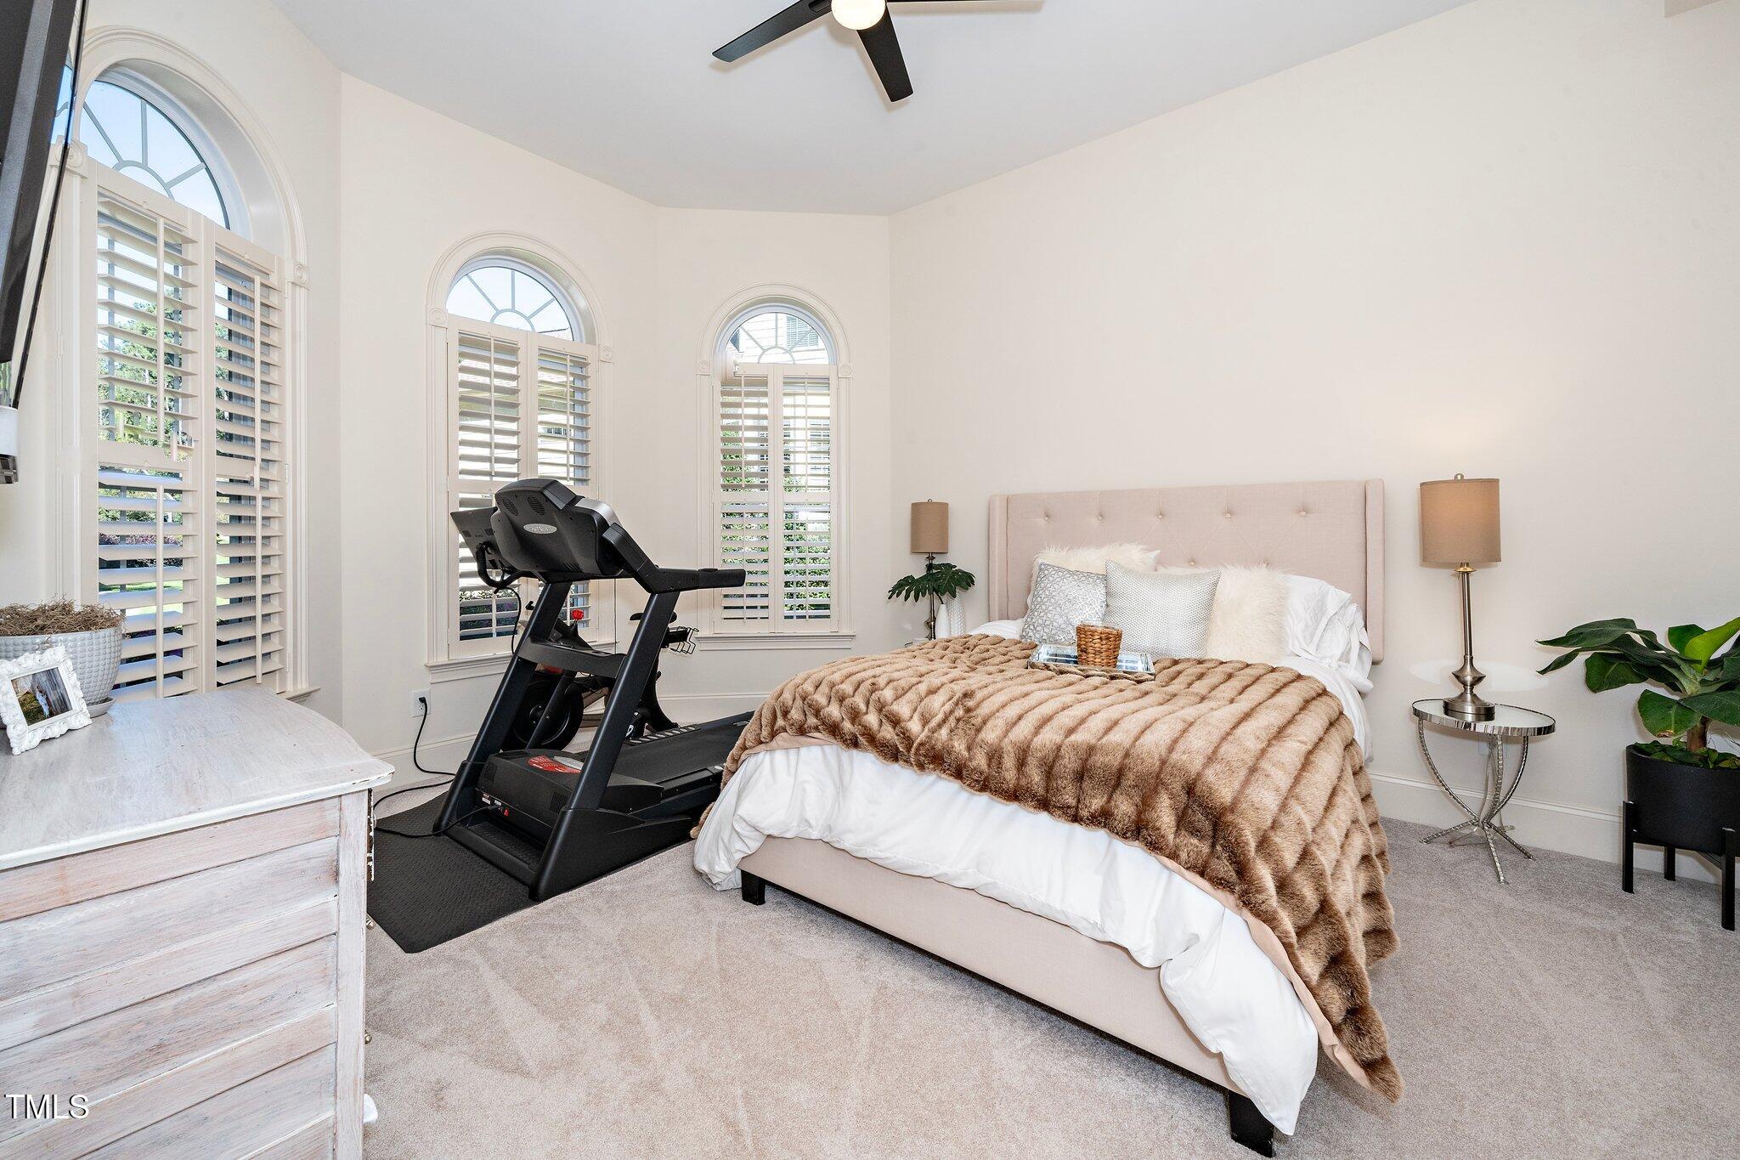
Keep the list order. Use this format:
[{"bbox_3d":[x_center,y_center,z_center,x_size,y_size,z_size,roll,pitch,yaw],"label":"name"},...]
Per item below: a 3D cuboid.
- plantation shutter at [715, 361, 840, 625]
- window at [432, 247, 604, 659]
[{"bbox_3d":[-0.616,-0.535,4.432,0.813,1.746,0.070,0,3,-3],"label":"plantation shutter"},{"bbox_3d":[-1.864,-0.684,3.637,0.140,2.124,0.887,2,3,39],"label":"window"}]

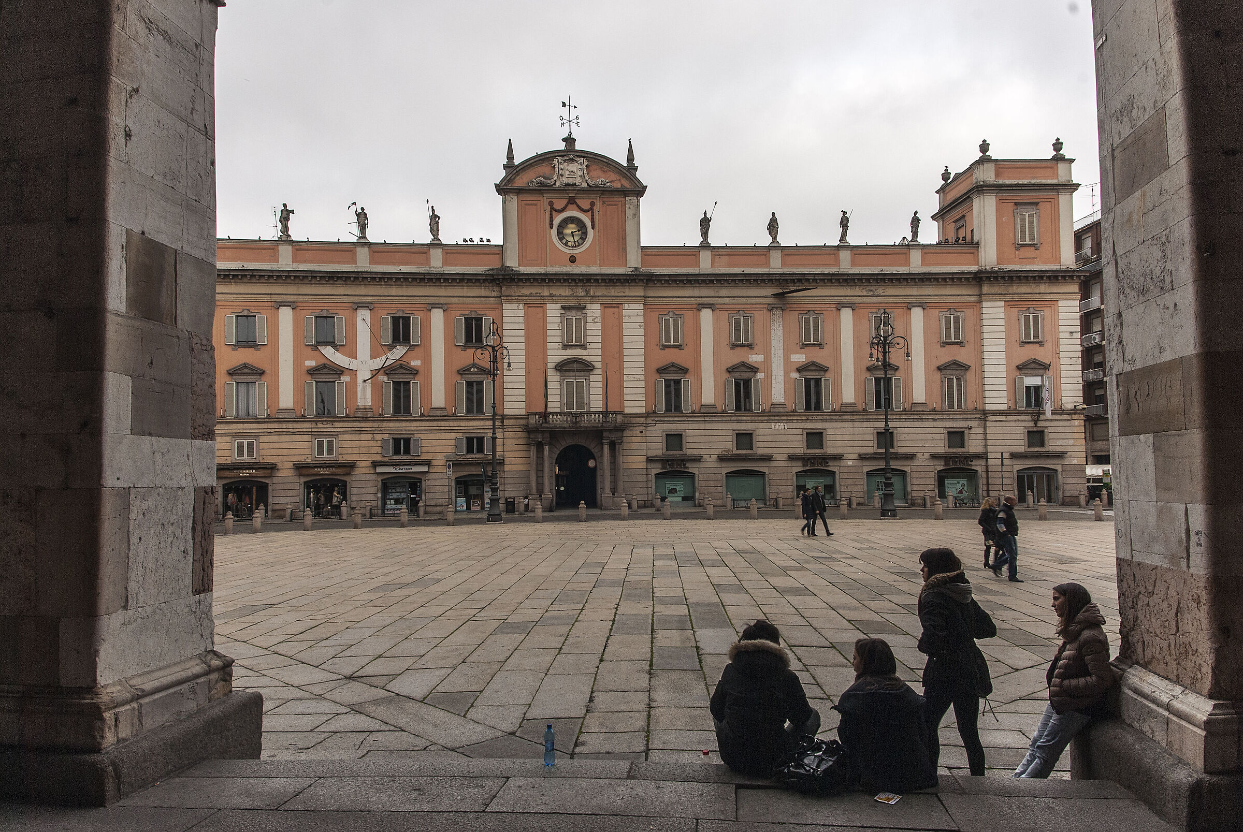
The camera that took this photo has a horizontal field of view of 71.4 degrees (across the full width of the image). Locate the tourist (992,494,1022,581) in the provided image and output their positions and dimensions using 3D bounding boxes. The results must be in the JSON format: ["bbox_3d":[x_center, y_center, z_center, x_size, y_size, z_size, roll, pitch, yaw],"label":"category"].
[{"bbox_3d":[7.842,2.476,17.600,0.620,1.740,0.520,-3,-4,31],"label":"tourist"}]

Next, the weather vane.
[{"bbox_3d":[-3.484,-20.306,58.500,1.400,2.760,1.400,0,-2,-34],"label":"weather vane"}]

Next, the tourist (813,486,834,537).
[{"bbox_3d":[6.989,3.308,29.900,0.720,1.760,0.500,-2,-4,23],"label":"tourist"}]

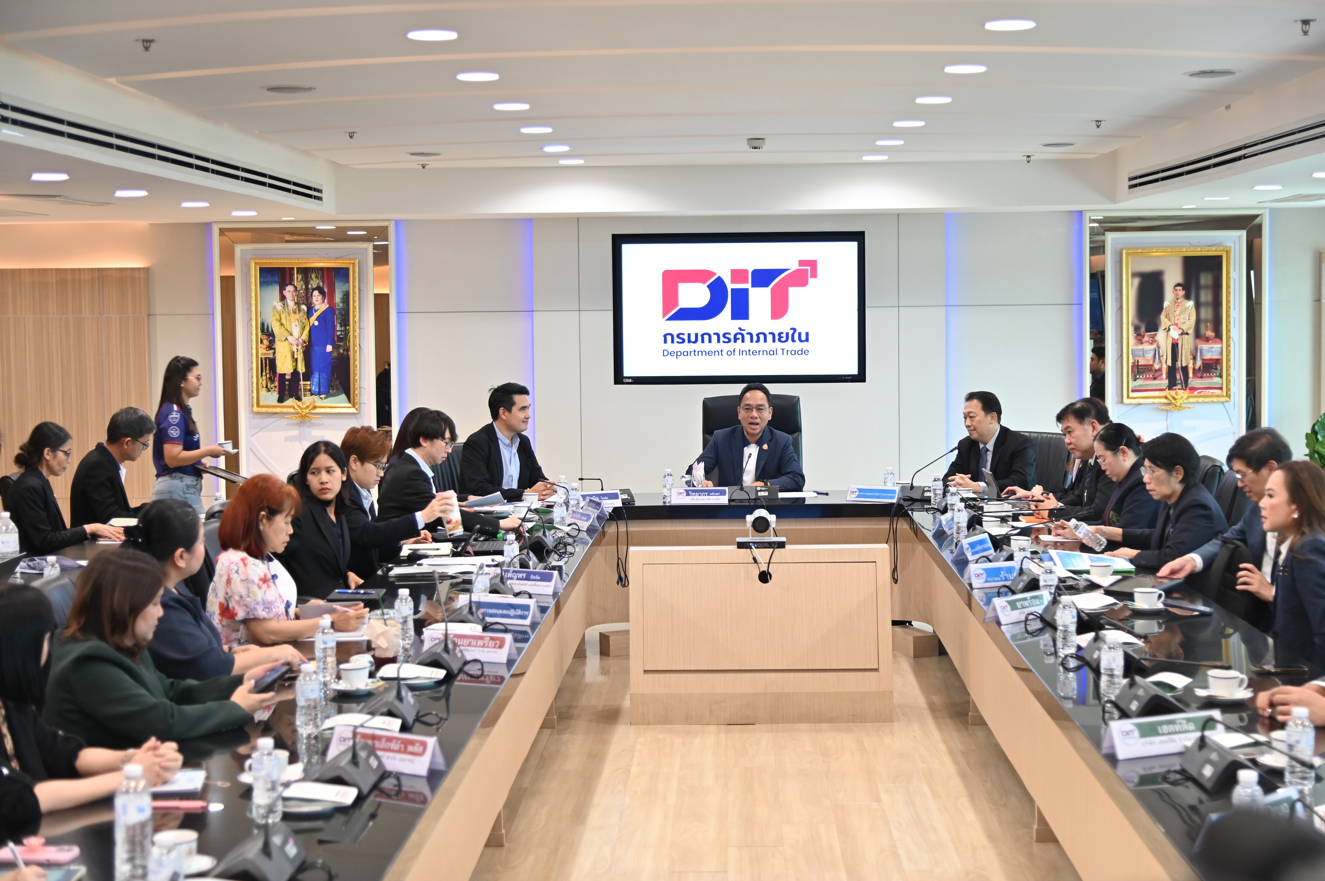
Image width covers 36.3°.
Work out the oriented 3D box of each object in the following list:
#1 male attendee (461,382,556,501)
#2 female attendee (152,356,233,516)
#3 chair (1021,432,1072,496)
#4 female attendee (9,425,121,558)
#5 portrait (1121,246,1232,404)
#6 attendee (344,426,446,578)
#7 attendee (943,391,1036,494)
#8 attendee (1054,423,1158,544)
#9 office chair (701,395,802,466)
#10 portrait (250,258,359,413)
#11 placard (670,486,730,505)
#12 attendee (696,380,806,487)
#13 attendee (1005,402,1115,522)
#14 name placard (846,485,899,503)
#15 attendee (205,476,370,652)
[{"bbox_3d":[-0.780,0.368,10.933,0.740,1.340,0.550,3,5,42],"label":"male attendee"},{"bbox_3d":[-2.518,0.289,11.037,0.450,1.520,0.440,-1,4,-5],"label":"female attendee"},{"bbox_3d":[1.808,0.492,10.532,0.660,1.054,0.630,-4,5,-40],"label":"chair"},{"bbox_3d":[-2.577,0.541,9.251,0.700,1.260,0.500,-1,4,0],"label":"female attendee"},{"bbox_3d":[3.059,-0.685,12.034,0.660,0.935,0.050,0,4,2],"label":"portrait"},{"bbox_3d":[-1.046,0.573,8.399,0.720,1.280,0.520,0,4,14],"label":"attendee"},{"bbox_3d":[1.683,0.389,10.680,0.560,1.280,0.740,3,5,44],"label":"attendee"},{"bbox_3d":[1.837,0.548,8.337,0.630,1.238,0.470,-1,4,-10],"label":"attendee"},{"bbox_3d":[0.474,0.381,11.003,0.660,1.243,0.720,0,4,7],"label":"office chair"},{"bbox_3d":[-2.095,-0.612,11.850,0.620,0.890,0.055,-1,4,2],"label":"portrait"},{"bbox_3d":[0.190,0.271,10.158,0.280,0.084,0.080,-1,4,2],"label":"placard"},{"bbox_3d":[0.481,0.359,10.940,0.600,1.330,0.780,0,4,4],"label":"attendee"},{"bbox_3d":[1.803,0.474,9.198,0.730,1.310,0.560,-2,4,-16],"label":"attendee"},{"bbox_3d":[1.060,0.262,10.133,0.280,0.084,0.080,1,4,25],"label":"name placard"},{"bbox_3d":[-1.071,0.722,6.179,0.620,1.251,0.460,0,4,14],"label":"attendee"}]

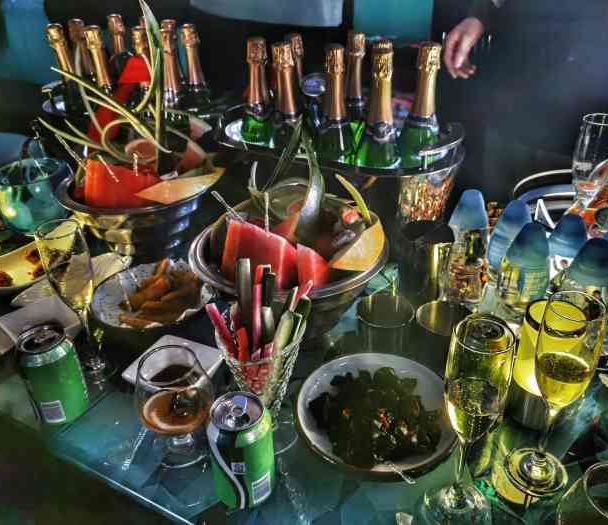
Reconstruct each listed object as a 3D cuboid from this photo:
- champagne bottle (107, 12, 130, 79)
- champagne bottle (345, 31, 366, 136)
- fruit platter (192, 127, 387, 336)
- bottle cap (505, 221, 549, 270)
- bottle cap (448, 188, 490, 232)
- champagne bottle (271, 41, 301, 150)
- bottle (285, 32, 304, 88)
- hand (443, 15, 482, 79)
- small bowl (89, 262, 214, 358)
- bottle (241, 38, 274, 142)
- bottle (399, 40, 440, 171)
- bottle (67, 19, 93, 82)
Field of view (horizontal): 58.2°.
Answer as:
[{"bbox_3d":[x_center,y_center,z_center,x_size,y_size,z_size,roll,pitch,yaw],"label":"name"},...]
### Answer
[{"bbox_3d":[-0.457,-0.460,1.396,0.088,0.316,0.088,0,29,-1],"label":"champagne bottle"},{"bbox_3d":[0.104,-0.291,1.096,0.088,0.316,0.088,-2,29,0],"label":"champagne bottle"},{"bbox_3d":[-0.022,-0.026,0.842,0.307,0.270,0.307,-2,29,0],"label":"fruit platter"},{"bbox_3d":[0.305,-0.026,0.745,0.060,0.058,0.060,-2,29,1],"label":"bottle cap"},{"bbox_3d":[0.260,-0.084,0.854,0.062,0.053,0.062,0,30,0],"label":"bottle cap"},{"bbox_3d":[-0.025,-0.268,1.094,0.088,0.315,0.088,-6,30,0],"label":"champagne bottle"},{"bbox_3d":[-0.003,-0.337,1.214,0.088,0.315,0.088,-6,30,0],"label":"bottle"},{"bbox_3d":[0.389,-0.524,1.330,0.090,0.145,0.090,-4,33,-30],"label":"hand"},{"bbox_3d":[-0.233,0.077,0.873,0.194,0.073,0.194,-2,29,0],"label":"small bowl"},{"bbox_3d":[-0.090,-0.299,1.144,0.088,0.315,0.088,-1,30,0],"label":"bottle"},{"bbox_3d":[0.217,-0.236,1.006,0.088,0.316,0.088,-1,29,-1],"label":"bottle"},{"bbox_3d":[-0.552,-0.460,1.426,0.088,0.315,0.088,-5,30,0],"label":"bottle"}]

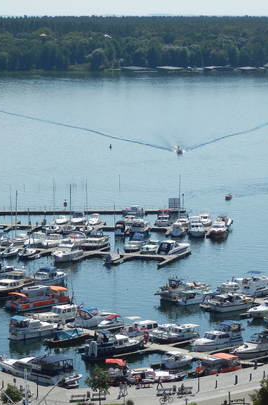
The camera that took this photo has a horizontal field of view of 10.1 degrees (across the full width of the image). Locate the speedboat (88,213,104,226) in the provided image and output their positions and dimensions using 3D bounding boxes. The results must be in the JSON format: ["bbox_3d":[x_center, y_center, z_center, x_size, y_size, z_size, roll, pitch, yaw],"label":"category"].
[{"bbox_3d":[-9.700,4.109,375.034,2.500,2.400,6.700,3,8,24],"label":"speedboat"}]

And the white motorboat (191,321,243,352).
[{"bbox_3d":[12.442,20.706,232.709,9.440,3.520,3.210,-6,9,-41],"label":"white motorboat"}]

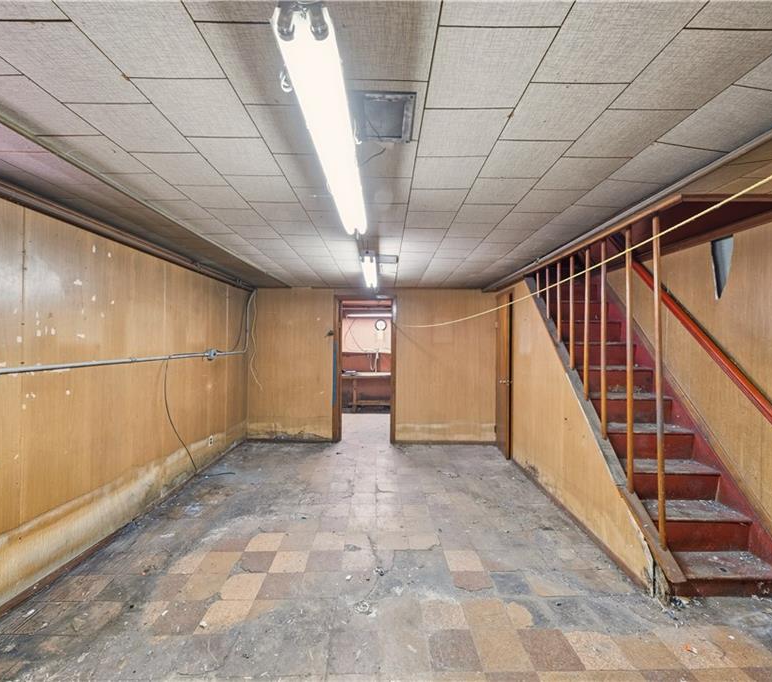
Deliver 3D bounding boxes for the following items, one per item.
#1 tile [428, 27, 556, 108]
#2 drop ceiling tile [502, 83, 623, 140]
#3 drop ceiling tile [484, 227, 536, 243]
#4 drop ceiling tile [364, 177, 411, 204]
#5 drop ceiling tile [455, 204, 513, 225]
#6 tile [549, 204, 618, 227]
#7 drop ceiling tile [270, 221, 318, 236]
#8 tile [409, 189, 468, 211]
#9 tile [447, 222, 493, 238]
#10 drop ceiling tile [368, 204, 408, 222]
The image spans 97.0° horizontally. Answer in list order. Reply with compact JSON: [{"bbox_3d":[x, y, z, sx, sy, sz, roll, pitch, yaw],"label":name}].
[{"bbox_3d":[0.285,-0.797,1.005,0.307,0.020,0.297,1,-1,0],"label":"tile"},{"bbox_3d":[0.588,-0.787,1.181,0.305,0.020,0.302,1,-1,0],"label":"drop ceiling tile"},{"bbox_3d":[0.899,-0.770,2.491,0.307,0.020,0.297,1,-1,0],"label":"drop ceiling tile"},{"bbox_3d":[-0.021,-0.792,1.780,0.307,0.020,0.297,1,-1,0],"label":"drop ceiling tile"},{"bbox_3d":[0.586,-0.773,2.066,0.305,0.020,0.302,1,-1,0],"label":"drop ceiling tile"},{"bbox_3d":[1.220,-0.774,2.098,0.304,0.020,0.306,4,-1,0],"label":"tile"},{"bbox_3d":[-0.638,-0.798,2.395,0.298,0.020,0.300,1,-1,0],"label":"drop ceiling tile"},{"bbox_3d":[0.281,-0.780,1.889,0.305,0.020,0.302,1,-1,0],"label":"tile"},{"bbox_3d":[0.593,-0.776,2.374,0.307,0.020,0.297,1,-1,0],"label":"tile"},{"bbox_3d":[-0.025,-0.796,2.106,0.307,0.020,0.300,1,-1,0],"label":"drop ceiling tile"}]

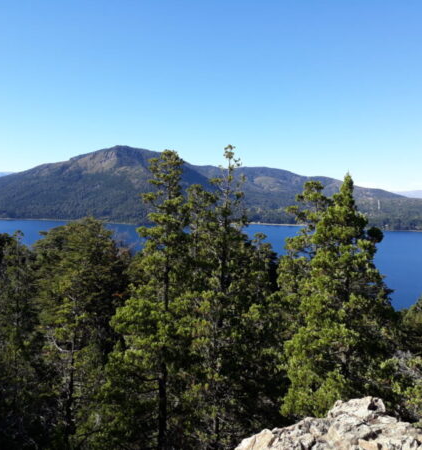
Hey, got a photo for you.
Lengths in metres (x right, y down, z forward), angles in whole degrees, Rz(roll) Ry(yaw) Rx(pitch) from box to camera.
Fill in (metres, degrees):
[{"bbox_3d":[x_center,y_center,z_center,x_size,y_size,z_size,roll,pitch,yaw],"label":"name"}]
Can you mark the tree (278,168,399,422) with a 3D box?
[{"bbox_3d":[3.814,2.288,14.000,3.530,7.600,3.530,1,2,0],"label":"tree"}]

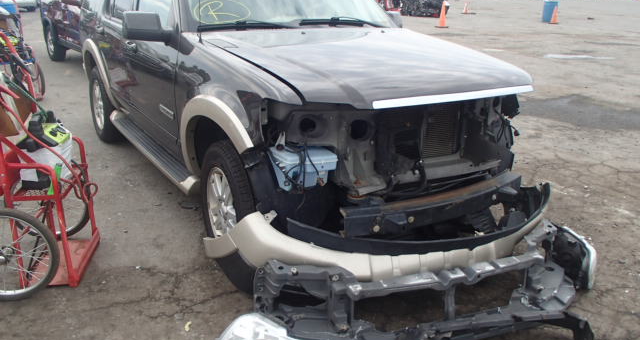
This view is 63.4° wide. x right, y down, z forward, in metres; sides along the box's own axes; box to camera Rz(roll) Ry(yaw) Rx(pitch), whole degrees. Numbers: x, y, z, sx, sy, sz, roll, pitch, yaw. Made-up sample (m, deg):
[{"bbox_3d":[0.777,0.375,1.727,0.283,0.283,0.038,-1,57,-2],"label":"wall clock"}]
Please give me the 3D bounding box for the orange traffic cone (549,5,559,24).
[{"bbox_3d":[9.347,-6.198,20.639,0.380,0.700,0.380,1,20,0],"label":"orange traffic cone"}]

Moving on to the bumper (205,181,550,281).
[{"bbox_3d":[0.420,0.358,2.747,1.920,0.430,0.660,-8,22,-22],"label":"bumper"}]

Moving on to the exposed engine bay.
[{"bbox_3d":[0.404,-0.163,2.852,1.520,0.620,0.700,-13,24,-32],"label":"exposed engine bay"}]

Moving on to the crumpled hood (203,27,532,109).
[{"bbox_3d":[0.306,-0.589,2.846,1.520,0.260,1.320,-12,23,-32],"label":"crumpled hood"}]

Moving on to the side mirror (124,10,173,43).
[{"bbox_3d":[-1.002,-0.839,3.034,0.270,0.180,0.140,-13,24,-32],"label":"side mirror"}]

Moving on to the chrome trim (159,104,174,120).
[{"bbox_3d":[-0.909,-0.346,3.081,0.015,0.045,0.235,-13,24,-32],"label":"chrome trim"}]

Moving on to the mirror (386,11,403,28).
[{"bbox_3d":[0.522,-1.173,4.028,0.270,0.180,0.140,-13,24,-32],"label":"mirror"}]

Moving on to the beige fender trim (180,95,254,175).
[{"bbox_3d":[-0.519,-0.112,2.621,0.110,0.510,0.900,-12,23,-32],"label":"beige fender trim"}]

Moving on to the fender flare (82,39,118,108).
[{"bbox_3d":[-2.086,-0.946,4.798,0.100,0.530,1.070,-13,24,-32],"label":"fender flare"}]

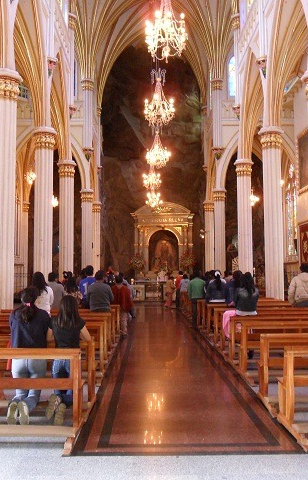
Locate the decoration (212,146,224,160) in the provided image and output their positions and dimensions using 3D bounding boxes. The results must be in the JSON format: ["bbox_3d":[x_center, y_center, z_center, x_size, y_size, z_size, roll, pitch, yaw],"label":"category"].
[{"bbox_3d":[3.513,-4.712,27.191,0.532,0.751,0.608,0,-4,-1],"label":"decoration"}]

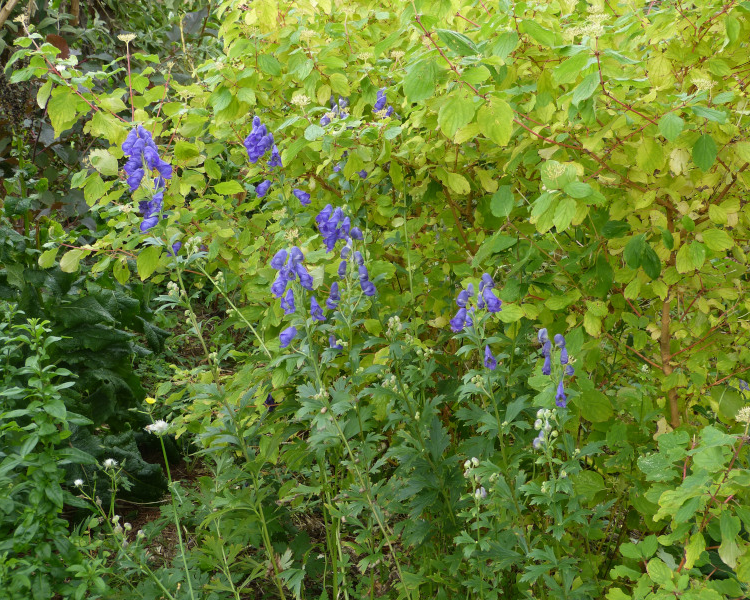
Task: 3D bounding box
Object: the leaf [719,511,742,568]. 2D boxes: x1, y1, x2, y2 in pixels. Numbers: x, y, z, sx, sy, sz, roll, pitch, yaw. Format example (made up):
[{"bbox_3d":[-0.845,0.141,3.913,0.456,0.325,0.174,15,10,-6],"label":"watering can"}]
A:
[{"bbox_3d":[0.530,0.357,2.000,0.033,0.082,0.018,1,12,6],"label":"leaf"}]

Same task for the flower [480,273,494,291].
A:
[{"bbox_3d":[0.193,-0.032,2.320,0.021,0.030,0.025,-10,7,38],"label":"flower"}]

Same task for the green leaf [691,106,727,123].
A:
[{"bbox_3d":[0.586,-0.325,2.350,0.062,0.026,0.030,-10,21,-10],"label":"green leaf"}]

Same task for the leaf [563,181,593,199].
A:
[{"bbox_3d":[0.334,-0.180,2.200,0.049,0.035,0.022,0,-24,0],"label":"leaf"}]

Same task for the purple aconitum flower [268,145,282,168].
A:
[{"bbox_3d":[-0.168,-0.241,2.250,0.022,0.037,0.024,-1,11,-6],"label":"purple aconitum flower"}]

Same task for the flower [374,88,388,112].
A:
[{"bbox_3d":[0.010,-0.351,2.350,0.025,0.042,0.025,17,6,24],"label":"flower"}]

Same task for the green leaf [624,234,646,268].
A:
[{"bbox_3d":[0.455,-0.085,2.350,0.035,0.060,0.016,16,-11,15],"label":"green leaf"}]

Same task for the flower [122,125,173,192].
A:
[{"bbox_3d":[-0.355,-0.220,2.080,0.078,0.102,0.070,0,11,0],"label":"flower"}]

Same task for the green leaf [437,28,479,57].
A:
[{"bbox_3d":[0.131,-0.413,2.150,0.074,0.032,0.020,27,-17,10],"label":"green leaf"}]

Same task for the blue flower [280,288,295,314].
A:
[{"bbox_3d":[-0.133,0.002,2.050,0.021,0.038,0.024,-1,9,-9],"label":"blue flower"}]

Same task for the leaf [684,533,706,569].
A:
[{"bbox_3d":[0.453,0.355,1.900,0.025,0.052,0.016,18,-6,14],"label":"leaf"}]

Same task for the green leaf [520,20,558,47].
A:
[{"bbox_3d":[0.275,-0.447,2.250,0.069,0.037,0.018,30,-17,11],"label":"green leaf"}]

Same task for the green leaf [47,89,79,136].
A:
[{"bbox_3d":[-0.511,-0.308,2.200,0.044,0.081,0.022,9,-14,8],"label":"green leaf"}]

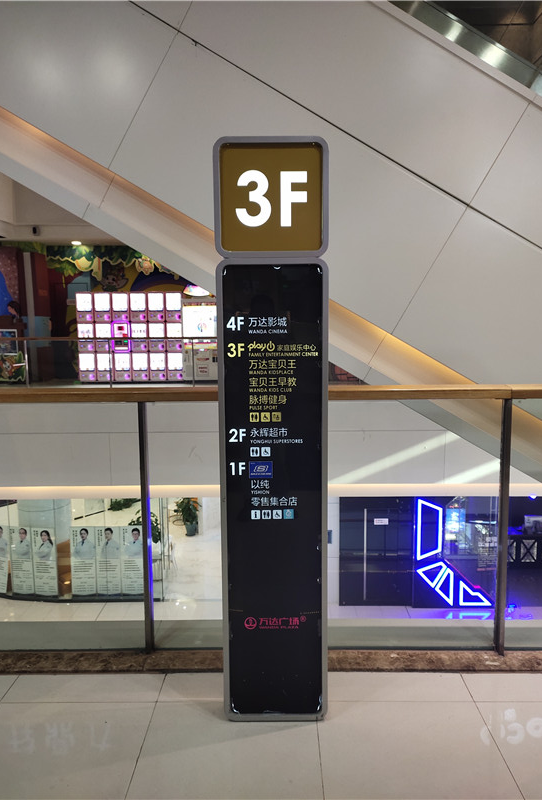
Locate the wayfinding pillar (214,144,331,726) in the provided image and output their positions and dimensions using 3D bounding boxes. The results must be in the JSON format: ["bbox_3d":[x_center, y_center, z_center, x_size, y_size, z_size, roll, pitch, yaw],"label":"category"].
[{"bbox_3d":[0.008,0.165,1.871,0.376,2.022,0.130,-1,8,-1],"label":"wayfinding pillar"}]

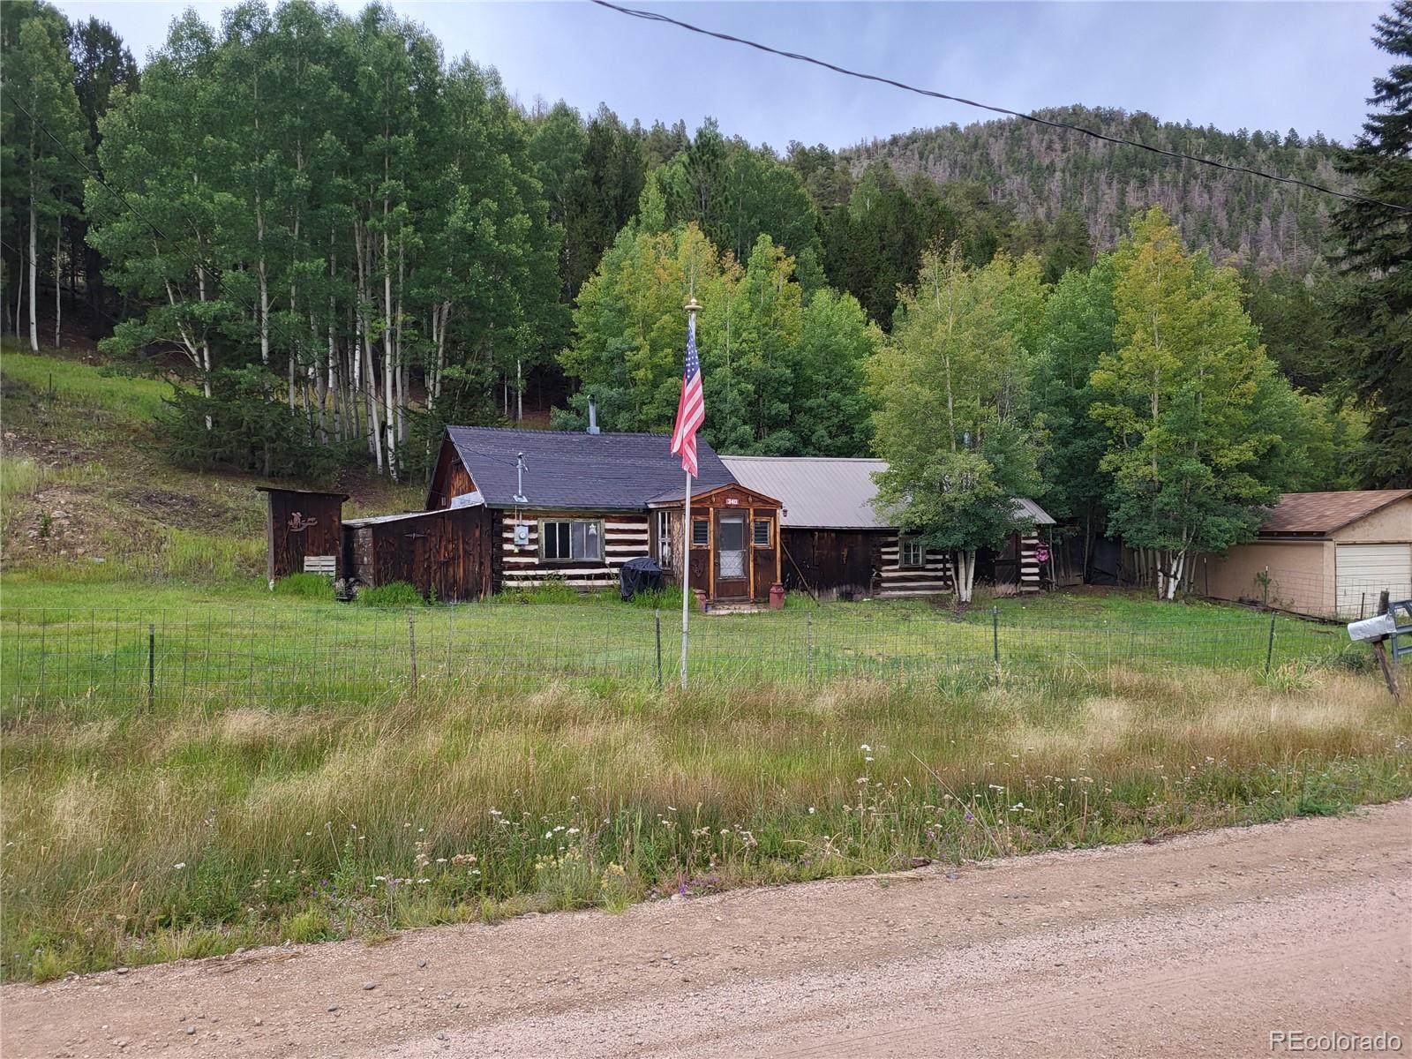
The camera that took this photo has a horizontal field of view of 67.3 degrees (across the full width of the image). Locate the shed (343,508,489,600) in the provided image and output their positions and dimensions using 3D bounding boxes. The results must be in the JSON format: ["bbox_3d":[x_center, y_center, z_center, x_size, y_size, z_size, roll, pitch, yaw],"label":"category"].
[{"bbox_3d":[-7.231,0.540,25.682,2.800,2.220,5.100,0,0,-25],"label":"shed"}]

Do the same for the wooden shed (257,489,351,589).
[{"bbox_3d":[-9.500,0.190,25.200,1.900,2.350,1.800,0,0,-25],"label":"wooden shed"}]

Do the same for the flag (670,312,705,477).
[{"bbox_3d":[-0.180,-1.340,10.500,0.350,1.640,0.250,0,0,0],"label":"flag"}]

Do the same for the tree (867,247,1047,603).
[{"bbox_3d":[6.450,-2.650,27.200,4.500,9.050,4.300,0,0,0],"label":"tree"}]

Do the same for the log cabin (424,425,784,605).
[{"bbox_3d":[-2.822,-0.455,27.776,7.100,4.470,8.700,0,0,-25],"label":"log cabin"}]

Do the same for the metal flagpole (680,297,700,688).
[{"bbox_3d":[-0.170,-0.300,10.550,0.150,4.000,0.150,1,0,0],"label":"metal flagpole"}]

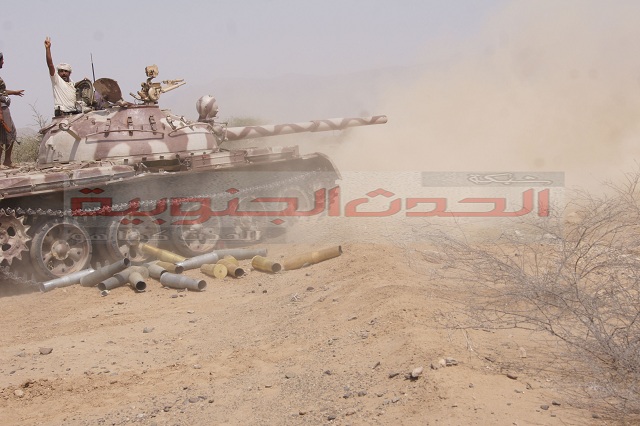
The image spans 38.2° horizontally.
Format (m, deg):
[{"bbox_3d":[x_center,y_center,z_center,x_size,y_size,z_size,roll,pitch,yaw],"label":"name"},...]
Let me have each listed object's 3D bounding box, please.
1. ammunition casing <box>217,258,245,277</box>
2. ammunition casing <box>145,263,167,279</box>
[{"bbox_3d":[-1.129,0.713,11.735,0.163,0.163,0.728,-2,4,-23],"label":"ammunition casing"},{"bbox_3d":[-1.776,0.649,10.100,0.145,0.145,0.695,-2,3,-24],"label":"ammunition casing"}]

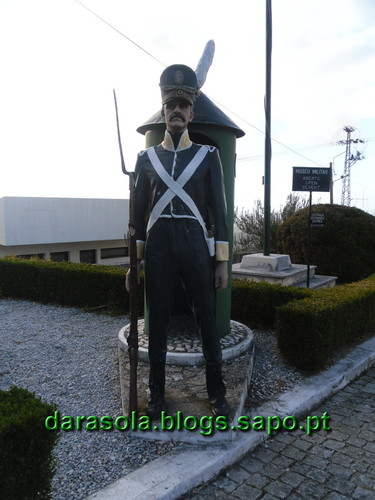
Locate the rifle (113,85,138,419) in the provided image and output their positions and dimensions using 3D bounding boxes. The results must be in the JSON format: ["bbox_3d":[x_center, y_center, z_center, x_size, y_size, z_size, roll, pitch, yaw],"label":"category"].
[{"bbox_3d":[-0.368,0.041,2.400,0.131,1.963,0.145,0,3,0],"label":"rifle"}]

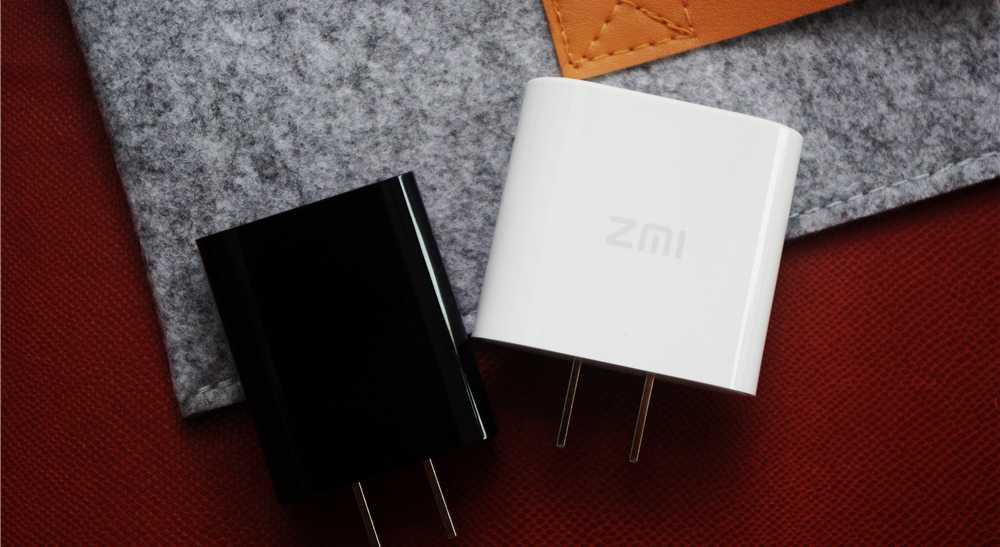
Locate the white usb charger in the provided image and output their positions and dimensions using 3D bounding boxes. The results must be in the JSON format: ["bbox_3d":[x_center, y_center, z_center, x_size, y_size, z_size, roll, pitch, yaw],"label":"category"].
[{"bbox_3d":[0.022,0.002,0.390,0.049,0.025,0.060,11,86,1],"label":"white usb charger"}]

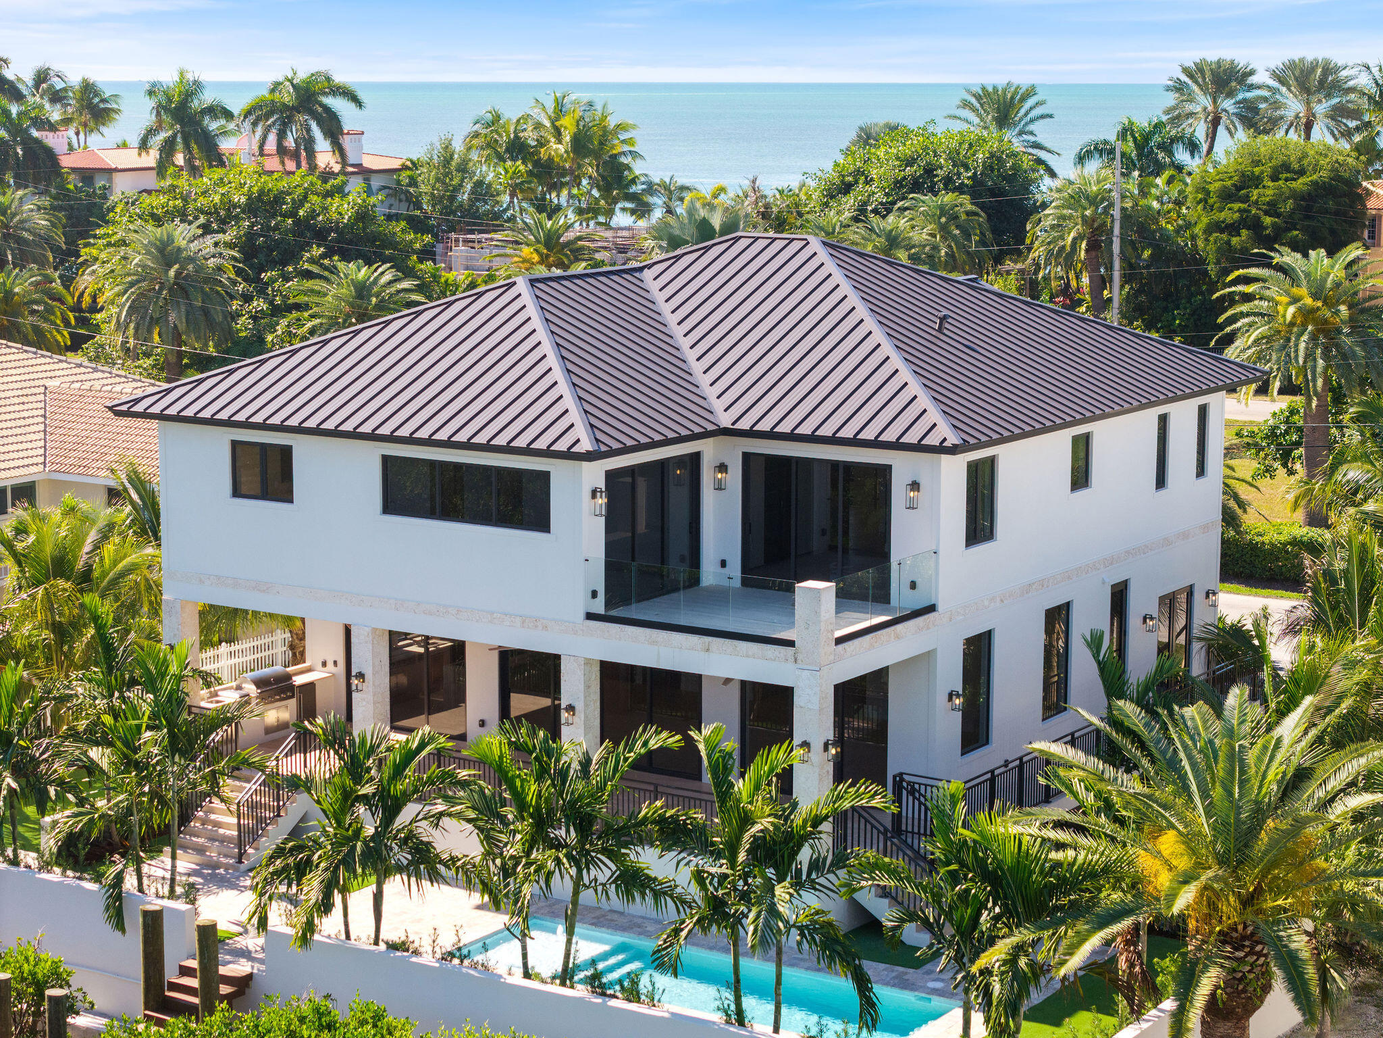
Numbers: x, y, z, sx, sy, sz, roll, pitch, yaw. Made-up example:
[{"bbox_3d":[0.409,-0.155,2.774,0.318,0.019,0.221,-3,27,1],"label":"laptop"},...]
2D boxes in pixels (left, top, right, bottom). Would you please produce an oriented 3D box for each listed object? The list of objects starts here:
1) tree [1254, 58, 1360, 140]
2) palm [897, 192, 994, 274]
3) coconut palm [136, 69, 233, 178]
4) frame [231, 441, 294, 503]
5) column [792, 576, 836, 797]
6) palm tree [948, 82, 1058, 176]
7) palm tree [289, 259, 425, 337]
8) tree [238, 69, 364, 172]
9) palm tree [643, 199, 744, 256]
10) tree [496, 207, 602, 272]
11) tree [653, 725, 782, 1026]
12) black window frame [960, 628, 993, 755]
[{"bbox_3d":[38.787,-20.960,176.878,6.582,16.018,6.582,2,9,12],"label":"tree"},{"bbox_3d":[12.540,-11.620,138.710,4.900,9.120,4.900,0,9,0],"label":"palm"},{"bbox_3d":[-31.180,-20.261,173.155,5.900,15.010,5.900,0,9,0],"label":"coconut palm"},{"bbox_3d":[-7.901,-0.882,51.907,1.578,1.098,0.120,6,11,33],"label":"frame"},{"bbox_3d":[2.014,3.388,45.494,0.470,4.686,0.490,6,11,32],"label":"column"},{"bbox_3d":[18.117,-18.249,164.155,6.739,14.507,6.739,1,9,6],"label":"palm tree"},{"bbox_3d":[-12.450,-5.730,104.620,5.100,7.970,5.100,0,9,0],"label":"palm tree"},{"bbox_3d":[-20.985,-16.635,151.268,6.726,15.102,6.726,-1,9,-8],"label":"tree"},{"bbox_3d":[0.153,-9.687,125.021,4.705,9.502,4.705,0,9,0],"label":"palm tree"},{"bbox_3d":[-7.686,-12.956,150.586,5.700,7.616,5.700,0,9,0],"label":"tree"},{"bbox_3d":[0.378,5.240,40.725,1.919,4.593,1.919,0,9,0],"label":"tree"},{"bbox_3d":[5.129,3.139,51.018,0.120,2.176,1.196,6,11,33],"label":"black window frame"}]

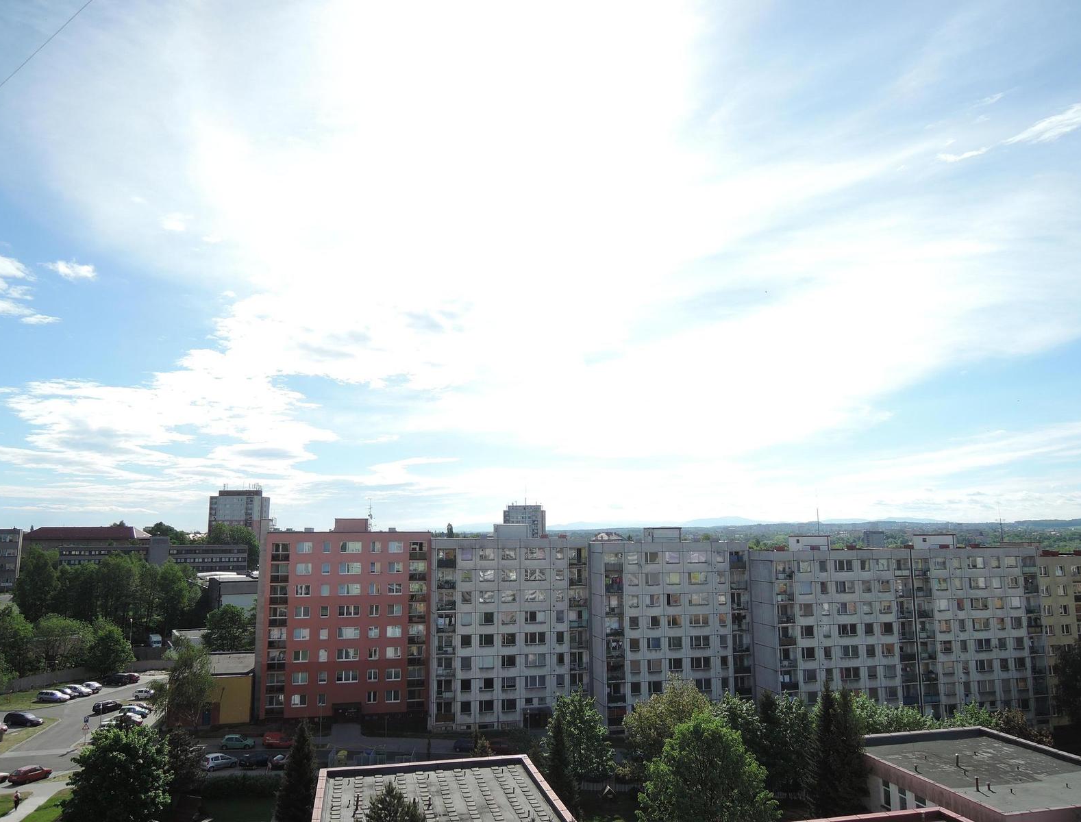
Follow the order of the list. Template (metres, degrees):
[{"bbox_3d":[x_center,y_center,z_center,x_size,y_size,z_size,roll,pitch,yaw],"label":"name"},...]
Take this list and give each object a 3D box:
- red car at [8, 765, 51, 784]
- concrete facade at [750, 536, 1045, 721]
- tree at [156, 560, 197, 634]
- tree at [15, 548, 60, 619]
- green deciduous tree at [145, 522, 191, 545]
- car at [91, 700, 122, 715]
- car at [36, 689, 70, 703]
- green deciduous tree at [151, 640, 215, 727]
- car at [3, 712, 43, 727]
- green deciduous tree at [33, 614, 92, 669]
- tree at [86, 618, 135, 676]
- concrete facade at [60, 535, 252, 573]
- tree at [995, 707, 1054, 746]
[{"bbox_3d":[-54.320,38.730,81.220,1.660,1.410,3.900,-6,-10,34],"label":"red car"},{"bbox_3d":[50.350,31.230,109.730,42.400,26.070,11.500,2,-9,-13],"label":"concrete facade"},{"bbox_3d":[-76.830,39.540,161.000,7.400,15.580,7.400,4,-10,-25],"label":"tree"},{"bbox_3d":[-104.590,36.570,158.000,8.000,16.150,8.000,5,-11,-32],"label":"tree"},{"bbox_3d":[-168.900,59.690,345.000,17.000,18.480,17.000,4,-10,-25],"label":"green deciduous tree"},{"bbox_3d":[-61.630,41.780,107.950,1.680,1.480,4.000,-6,-10,33],"label":"car"},{"bbox_3d":[-75.220,44.130,117.620,4.400,1.470,1.740,0,-8,-2],"label":"car"},{"bbox_3d":[-47.310,36.200,99.790,7.600,11.200,7.400,4,-9,-24],"label":"green deciduous tree"},{"bbox_3d":[-64.340,38.250,94.730,4.400,1.470,1.750,-3,-9,16],"label":"car"},{"bbox_3d":[-85.820,41.940,135.830,9.200,11.200,8.800,5,-10,-31],"label":"green deciduous tree"},{"bbox_3d":[-73.790,40.480,130.720,7.700,9.540,7.400,4,-10,-28],"label":"tree"},{"bbox_3d":[-156.980,59.980,314.740,72.800,14.800,12.000,1,-9,-7],"label":"concrete facade"},{"bbox_3d":[64.150,42.230,100.410,6.800,5.800,6.000,-5,-10,31],"label":"tree"}]

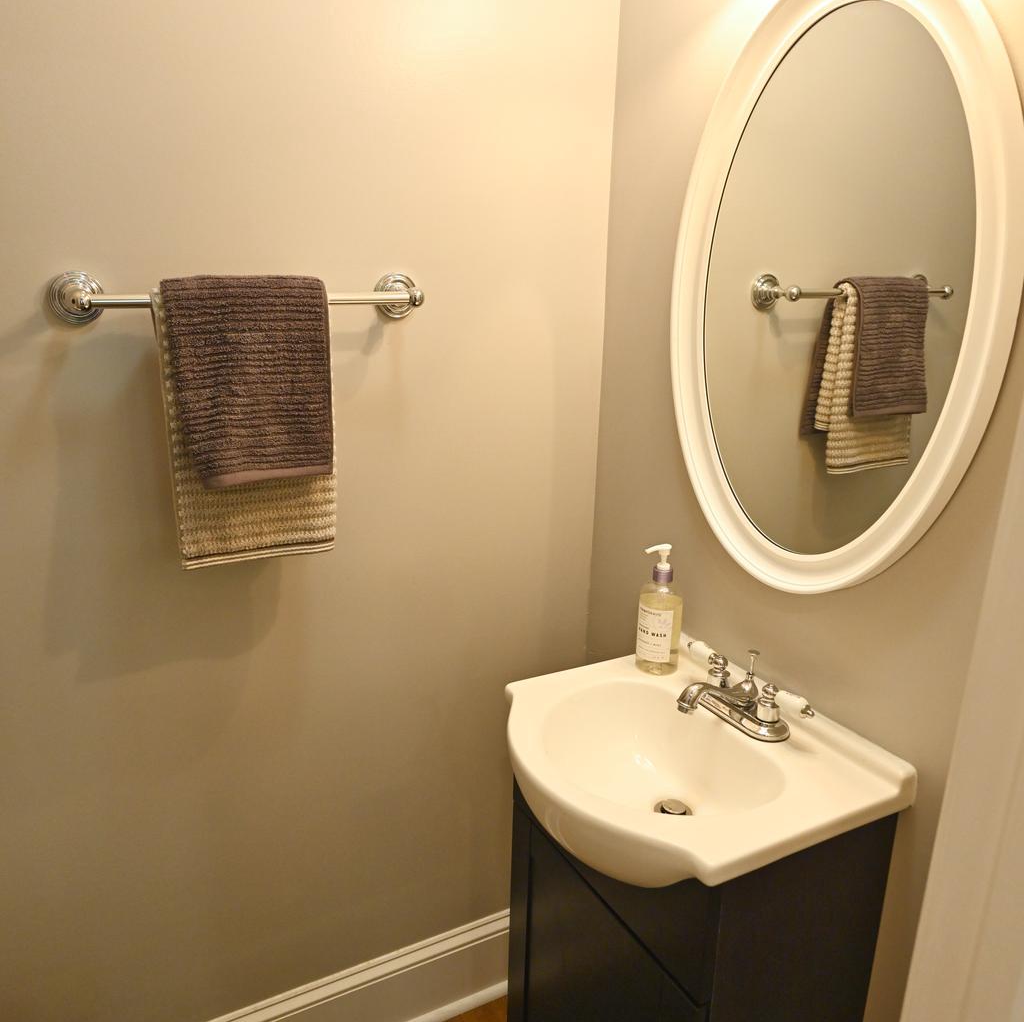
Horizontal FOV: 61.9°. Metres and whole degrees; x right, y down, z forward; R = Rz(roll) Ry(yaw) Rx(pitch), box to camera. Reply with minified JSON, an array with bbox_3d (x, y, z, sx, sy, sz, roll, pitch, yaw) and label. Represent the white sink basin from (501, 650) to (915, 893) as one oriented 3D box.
[{"bbox_3d":[0.219,0.365,1.205,0.420,0.150,0.470,-7,18,-28],"label":"white sink basin"}]

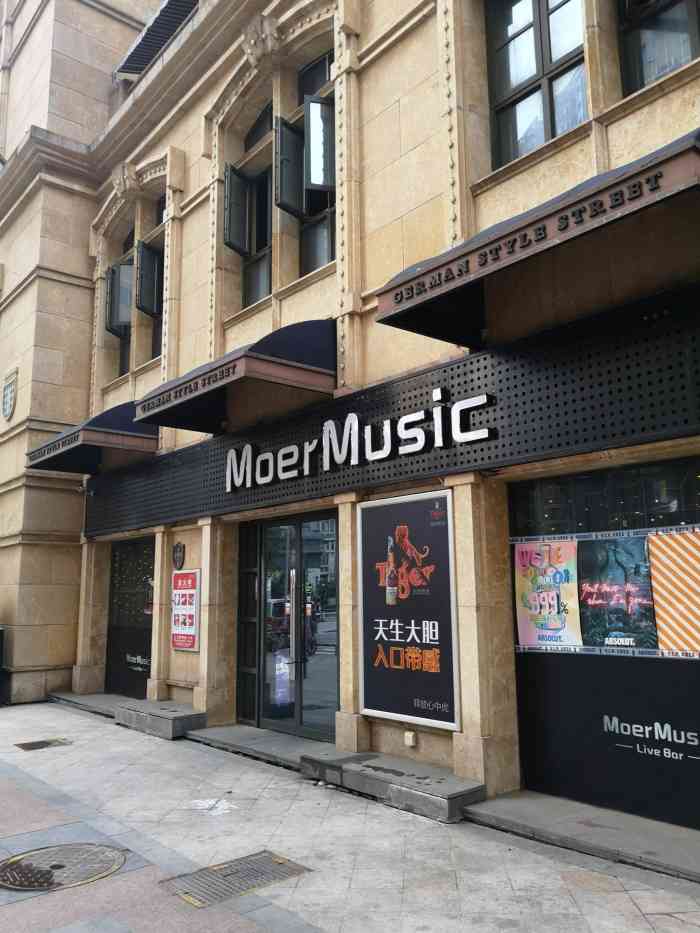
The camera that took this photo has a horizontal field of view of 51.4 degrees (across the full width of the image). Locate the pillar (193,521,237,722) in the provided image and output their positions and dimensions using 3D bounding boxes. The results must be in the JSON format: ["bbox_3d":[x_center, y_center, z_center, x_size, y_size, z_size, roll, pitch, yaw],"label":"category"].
[{"bbox_3d":[-1.672,1.916,9.172,0.429,2.524,0.330,7,-12,-39],"label":"pillar"}]

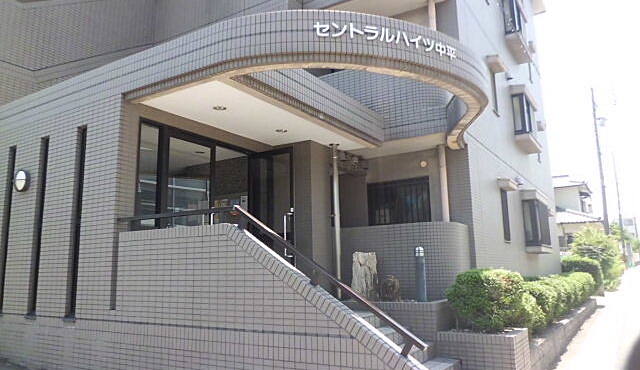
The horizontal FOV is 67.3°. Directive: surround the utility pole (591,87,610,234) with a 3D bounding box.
[{"bbox_3d":[18.292,-0.080,31.062,0.330,13.100,0.330,-7,-12,32],"label":"utility pole"}]

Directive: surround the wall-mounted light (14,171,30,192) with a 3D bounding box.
[{"bbox_3d":[-3.845,-0.051,6.184,0.285,0.285,0.090,-7,-12,32],"label":"wall-mounted light"}]

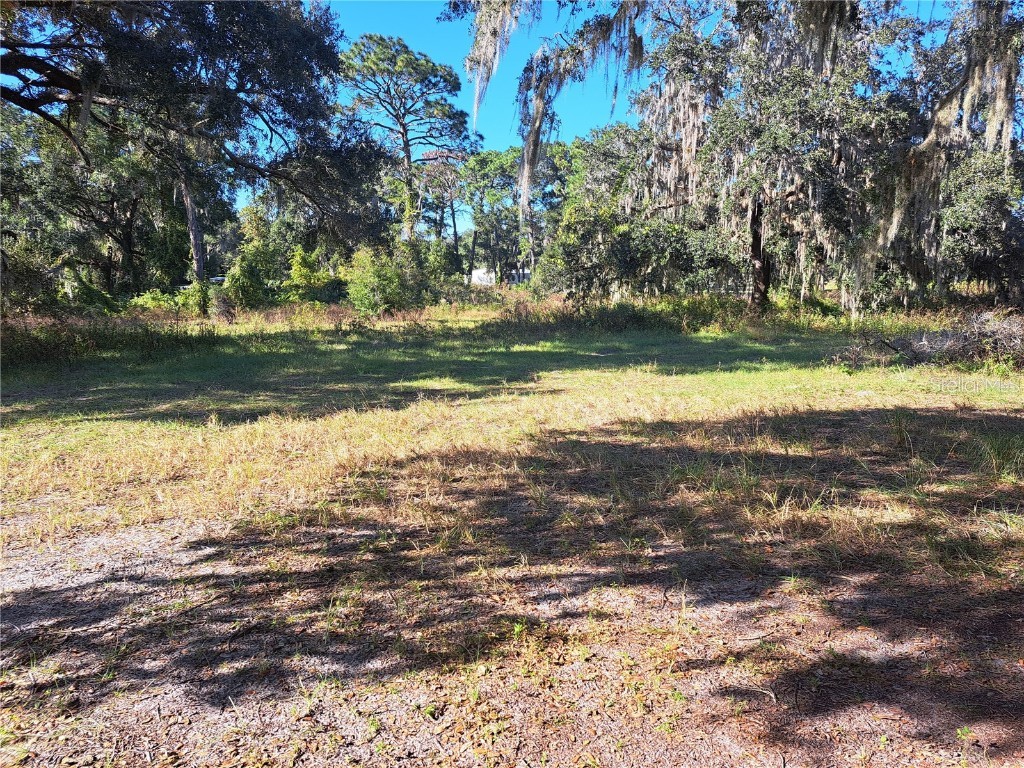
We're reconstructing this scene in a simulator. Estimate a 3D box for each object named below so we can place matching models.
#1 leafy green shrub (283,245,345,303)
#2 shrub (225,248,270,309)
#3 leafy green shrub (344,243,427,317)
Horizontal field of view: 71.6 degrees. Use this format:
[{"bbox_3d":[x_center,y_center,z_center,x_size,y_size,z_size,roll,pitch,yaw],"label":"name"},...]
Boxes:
[{"bbox_3d":[-8.248,-4.508,29.500,2.550,2.450,2.200,0,9,0],"label":"leafy green shrub"},{"bbox_3d":[-10.503,-4.185,28.300,1.800,2.450,1.700,0,9,0],"label":"shrub"},{"bbox_3d":[-4.811,-3.936,27.000,2.900,2.800,2.600,0,9,0],"label":"leafy green shrub"}]

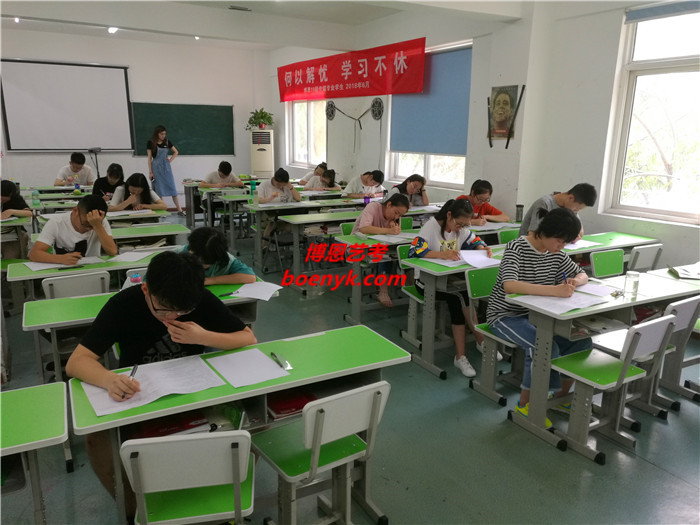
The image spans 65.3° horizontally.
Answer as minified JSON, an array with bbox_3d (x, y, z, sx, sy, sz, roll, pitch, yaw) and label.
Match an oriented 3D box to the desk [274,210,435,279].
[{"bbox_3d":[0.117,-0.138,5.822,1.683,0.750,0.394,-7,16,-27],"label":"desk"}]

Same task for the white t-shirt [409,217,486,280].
[{"bbox_3d":[0.661,-0.086,4.014,0.560,0.540,0.400,-6,16,-27],"label":"white t-shirt"}]

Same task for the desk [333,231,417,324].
[{"bbox_3d":[0.507,0.139,4.721,1.224,0.750,0.394,-7,16,-27],"label":"desk"}]

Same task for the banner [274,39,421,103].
[{"bbox_3d":[-0.226,-3.074,9.101,0.040,0.693,4.601,-8,16,-31],"label":"banner"}]

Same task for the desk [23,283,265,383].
[{"bbox_3d":[-1.010,0.545,2.938,1.200,0.746,0.395,-7,16,-28],"label":"desk"}]

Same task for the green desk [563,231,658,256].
[{"bbox_3d":[1.959,0.197,4.518,1.200,0.746,0.400,-6,16,-27],"label":"green desk"}]

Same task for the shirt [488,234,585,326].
[{"bbox_3d":[1.077,0.104,3.274,0.530,0.560,0.400,-6,16,-27],"label":"shirt"}]

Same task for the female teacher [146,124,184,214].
[{"bbox_3d":[-3.324,-1.632,9.786,0.553,1.618,0.372,-9,17,-36],"label":"female teacher"}]

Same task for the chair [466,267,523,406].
[{"bbox_3d":[1.000,0.454,3.404,0.370,0.757,0.460,-6,16,-27],"label":"chair"}]

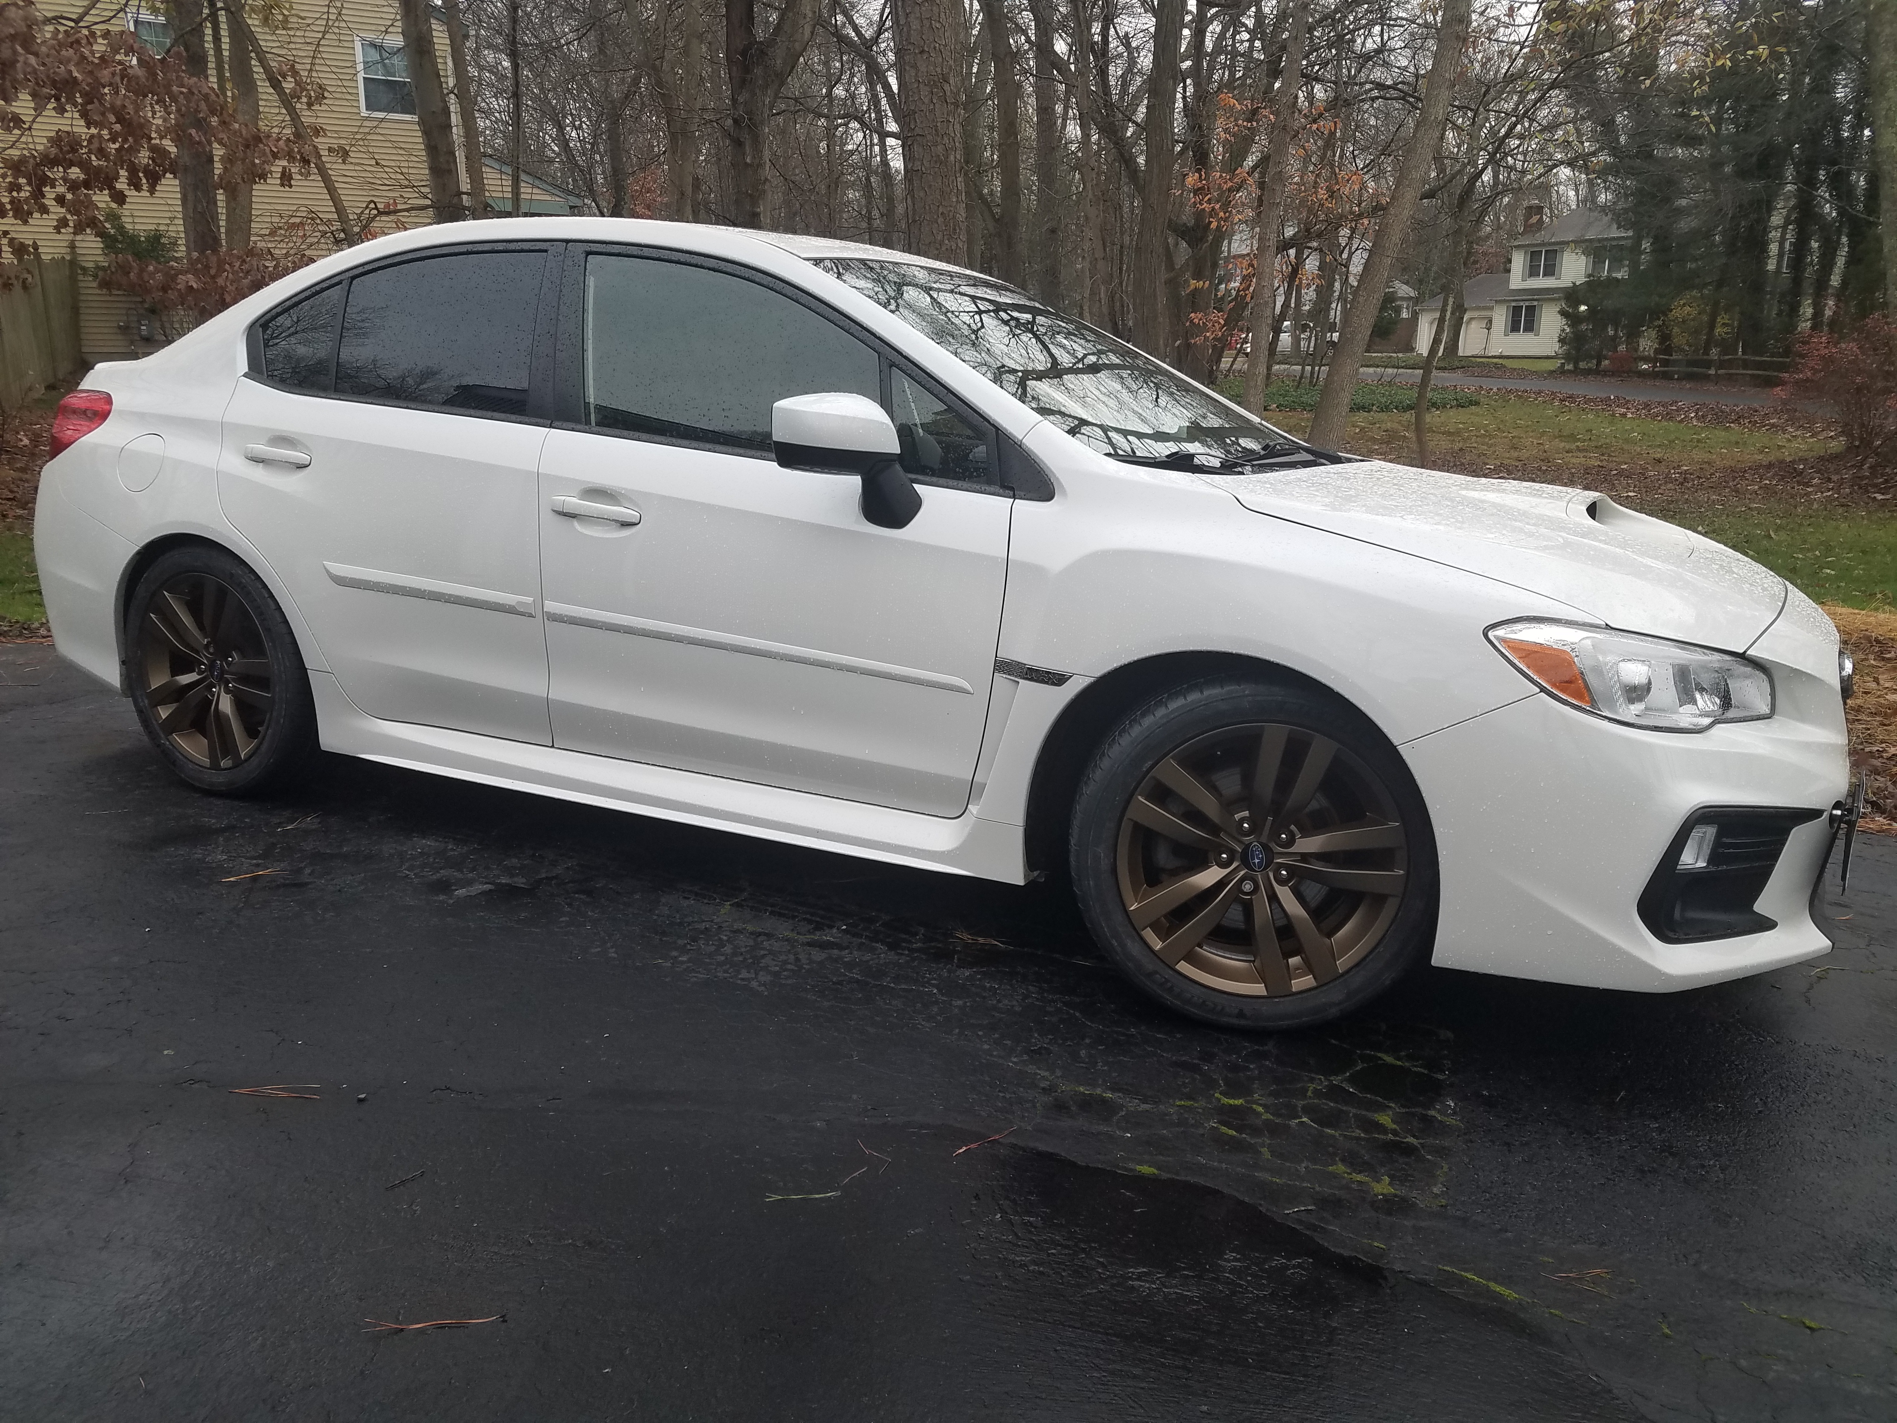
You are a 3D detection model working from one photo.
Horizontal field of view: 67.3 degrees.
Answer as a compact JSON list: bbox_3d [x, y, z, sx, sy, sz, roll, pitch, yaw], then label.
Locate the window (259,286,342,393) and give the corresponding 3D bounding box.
[{"bbox_3d":[-1.579,-0.919,3.484,0.320,0.270,0.035,10,-7,30],"label":"window"}]

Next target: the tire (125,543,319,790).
[{"bbox_3d":[-1.808,-0.126,3.689,0.650,0.650,0.245,9,14,25],"label":"tire"}]

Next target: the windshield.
[{"bbox_3d":[0.349,-0.794,3.337,0.930,0.100,1.380,37,24,16],"label":"windshield"}]

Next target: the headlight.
[{"bbox_3d":[1.134,-0.064,2.341,0.450,0.190,0.390,9,14,25],"label":"headlight"}]

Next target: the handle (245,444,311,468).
[{"bbox_3d":[-1.583,-0.602,3.355,0.235,0.048,0.050,9,14,25],"label":"handle"}]

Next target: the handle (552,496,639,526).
[{"bbox_3d":[-0.736,-0.415,2.953,0.240,0.048,0.050,9,14,25],"label":"handle"}]

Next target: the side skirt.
[{"bbox_3d":[-0.683,0.119,3.101,1.900,0.210,0.110,9,14,25],"label":"side skirt"}]

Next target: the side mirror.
[{"bbox_3d":[-0.180,-0.455,2.602,0.220,0.250,0.190,9,14,25],"label":"side mirror"}]

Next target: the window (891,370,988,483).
[{"bbox_3d":[-0.014,-0.550,2.721,0.260,0.210,0.035,7,-7,20],"label":"window"}]

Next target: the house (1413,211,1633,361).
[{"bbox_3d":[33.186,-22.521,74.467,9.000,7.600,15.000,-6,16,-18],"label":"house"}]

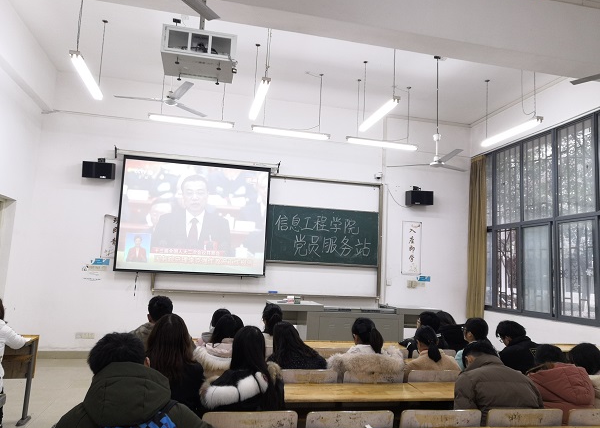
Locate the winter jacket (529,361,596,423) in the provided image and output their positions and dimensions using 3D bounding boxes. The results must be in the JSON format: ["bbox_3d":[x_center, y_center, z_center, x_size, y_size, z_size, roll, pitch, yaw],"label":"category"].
[{"bbox_3d":[1.743,1.284,3.126,0.500,0.620,0.500,5,-7,-17],"label":"winter jacket"}]

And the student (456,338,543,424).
[{"bbox_3d":[1.206,1.417,3.044,0.580,1.200,0.700,5,-7,-17],"label":"student"}]

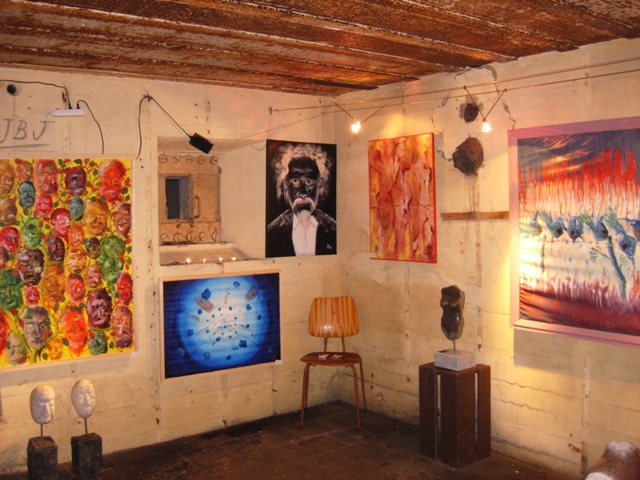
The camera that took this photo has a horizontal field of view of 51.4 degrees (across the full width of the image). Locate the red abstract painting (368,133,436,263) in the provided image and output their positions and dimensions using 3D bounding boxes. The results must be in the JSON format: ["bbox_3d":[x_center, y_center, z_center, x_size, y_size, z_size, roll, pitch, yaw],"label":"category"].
[{"bbox_3d":[0.528,-0.265,4.326,0.030,0.795,0.590,-3,3,-37],"label":"red abstract painting"}]

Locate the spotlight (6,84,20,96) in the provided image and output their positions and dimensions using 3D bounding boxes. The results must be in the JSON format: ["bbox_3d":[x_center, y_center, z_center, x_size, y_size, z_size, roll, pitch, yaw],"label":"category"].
[{"bbox_3d":[-1.610,-0.784,3.491,0.060,0.058,0.050,-3,3,-37],"label":"spotlight"}]

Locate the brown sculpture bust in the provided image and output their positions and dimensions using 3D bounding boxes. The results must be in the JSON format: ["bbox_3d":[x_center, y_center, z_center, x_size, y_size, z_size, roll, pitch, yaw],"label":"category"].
[{"bbox_3d":[0.756,0.443,3.800,0.125,0.370,0.105,1,3,27],"label":"brown sculpture bust"}]

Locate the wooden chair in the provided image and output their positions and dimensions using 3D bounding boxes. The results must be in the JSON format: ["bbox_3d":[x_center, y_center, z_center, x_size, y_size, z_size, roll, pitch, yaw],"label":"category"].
[{"bbox_3d":[0.096,0.816,4.513,0.430,0.810,0.460,0,3,7],"label":"wooden chair"}]

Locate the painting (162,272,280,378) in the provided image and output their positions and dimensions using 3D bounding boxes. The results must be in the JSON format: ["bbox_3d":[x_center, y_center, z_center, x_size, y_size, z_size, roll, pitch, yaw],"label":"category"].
[{"bbox_3d":[-0.621,0.535,4.313,0.865,0.625,0.030,-3,3,-37],"label":"painting"}]

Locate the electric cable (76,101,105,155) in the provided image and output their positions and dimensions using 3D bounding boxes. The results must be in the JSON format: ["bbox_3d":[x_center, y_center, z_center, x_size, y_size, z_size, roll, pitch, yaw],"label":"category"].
[{"bbox_3d":[-1.293,-0.634,3.751,0.155,0.300,0.030,-3,3,-37],"label":"electric cable"}]

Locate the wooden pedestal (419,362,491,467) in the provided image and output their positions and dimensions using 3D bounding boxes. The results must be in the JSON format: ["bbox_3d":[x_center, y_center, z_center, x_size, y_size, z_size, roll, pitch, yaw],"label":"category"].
[{"bbox_3d":[0.774,0.983,3.819,0.283,0.520,0.283,-3,3,-39],"label":"wooden pedestal"}]

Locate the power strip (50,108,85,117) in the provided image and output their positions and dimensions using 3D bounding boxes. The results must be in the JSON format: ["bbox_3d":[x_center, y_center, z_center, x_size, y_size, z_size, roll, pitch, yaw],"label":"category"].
[{"bbox_3d":[-1.393,-0.702,3.673,0.180,0.042,0.040,-3,3,-37],"label":"power strip"}]

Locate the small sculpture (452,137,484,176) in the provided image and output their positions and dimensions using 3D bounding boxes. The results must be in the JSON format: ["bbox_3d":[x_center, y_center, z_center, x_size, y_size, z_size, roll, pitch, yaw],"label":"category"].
[{"bbox_3d":[0.852,-0.479,3.821,0.110,0.210,0.155,-3,3,-37],"label":"small sculpture"}]

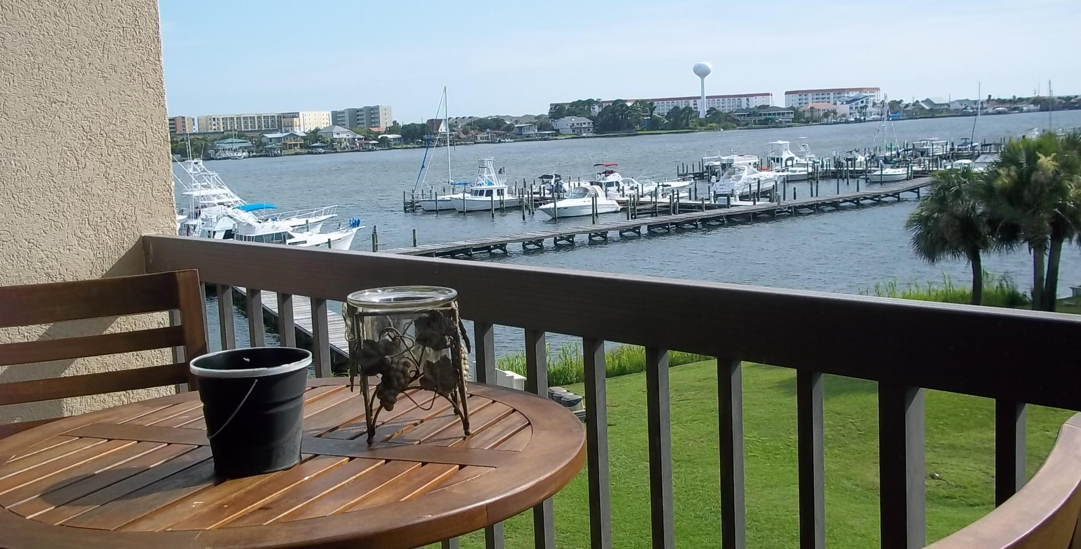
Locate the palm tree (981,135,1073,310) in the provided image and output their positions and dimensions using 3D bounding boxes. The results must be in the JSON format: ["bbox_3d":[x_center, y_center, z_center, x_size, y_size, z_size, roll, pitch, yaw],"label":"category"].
[{"bbox_3d":[15.473,-1.419,35.729,2.900,5.800,2.900,1,8,23],"label":"palm tree"}]

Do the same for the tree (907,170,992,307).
[{"bbox_3d":[13.472,-0.963,36.787,3.000,4.900,3.000,0,8,20],"label":"tree"}]

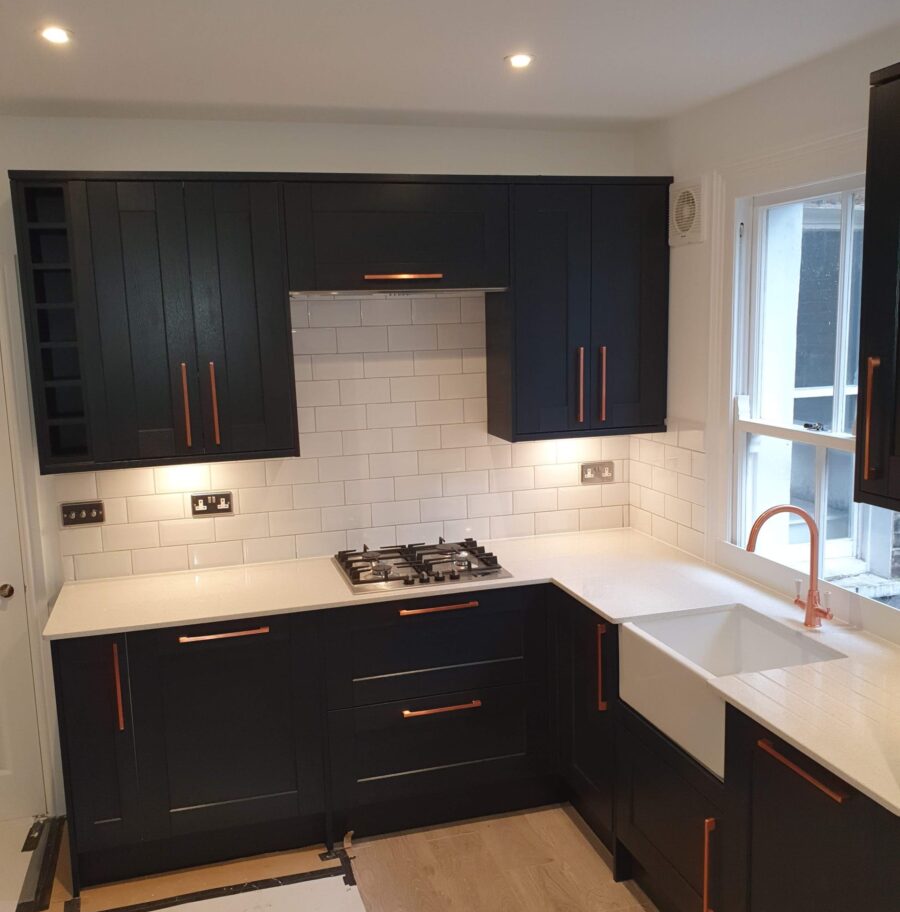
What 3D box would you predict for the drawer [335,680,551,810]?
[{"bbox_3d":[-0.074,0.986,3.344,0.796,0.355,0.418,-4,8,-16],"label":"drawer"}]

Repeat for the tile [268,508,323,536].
[{"bbox_3d":[-0.607,0.260,3.527,0.200,0.100,0.010,-4,8,-16],"label":"tile"}]

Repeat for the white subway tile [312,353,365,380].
[{"bbox_3d":[-0.433,-0.348,3.495,0.200,0.099,0.008,-4,9,-16],"label":"white subway tile"}]

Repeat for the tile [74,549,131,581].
[{"bbox_3d":[-1.279,0.405,3.340,0.199,0.097,0.010,-4,8,-16],"label":"tile"}]

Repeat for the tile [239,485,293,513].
[{"bbox_3d":[-0.707,0.168,3.486,0.200,0.100,0.010,-4,8,-16],"label":"tile"}]

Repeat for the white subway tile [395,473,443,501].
[{"bbox_3d":[-0.129,0.126,3.654,0.200,0.099,0.008,-4,9,-16],"label":"white subway tile"}]

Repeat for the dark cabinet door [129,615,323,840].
[{"bbox_3d":[-0.725,0.880,2.972,0.596,0.714,0.025,-4,8,-16],"label":"dark cabinet door"}]

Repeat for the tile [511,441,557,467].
[{"bbox_3d":[0.352,-0.006,3.749,0.198,0.098,0.010,-4,8,-16],"label":"tile"}]

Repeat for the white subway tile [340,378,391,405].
[{"bbox_3d":[-0.333,-0.254,3.541,0.200,0.098,0.009,-4,8,-16],"label":"white subway tile"}]

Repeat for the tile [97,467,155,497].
[{"bbox_3d":[-1.194,0.104,3.333,0.200,0.100,0.010,-4,8,-16],"label":"tile"}]

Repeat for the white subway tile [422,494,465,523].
[{"bbox_3d":[-0.026,0.217,3.666,0.198,0.098,0.010,-4,8,-16],"label":"white subway tile"}]

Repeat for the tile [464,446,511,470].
[{"bbox_3d":[0.161,0.008,3.723,0.200,0.100,0.010,-4,8,-16],"label":"tile"}]

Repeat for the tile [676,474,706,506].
[{"bbox_3d":[0.920,0.126,3.409,0.010,0.100,0.200,-4,8,-16],"label":"tile"}]

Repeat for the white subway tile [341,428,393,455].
[{"bbox_3d":[-0.327,-0.057,3.570,0.200,0.100,0.010,-4,8,-16],"label":"white subway tile"}]

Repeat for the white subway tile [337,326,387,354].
[{"bbox_3d":[-0.338,-0.453,3.507,0.200,0.099,0.008,-4,9,-16],"label":"white subway tile"}]

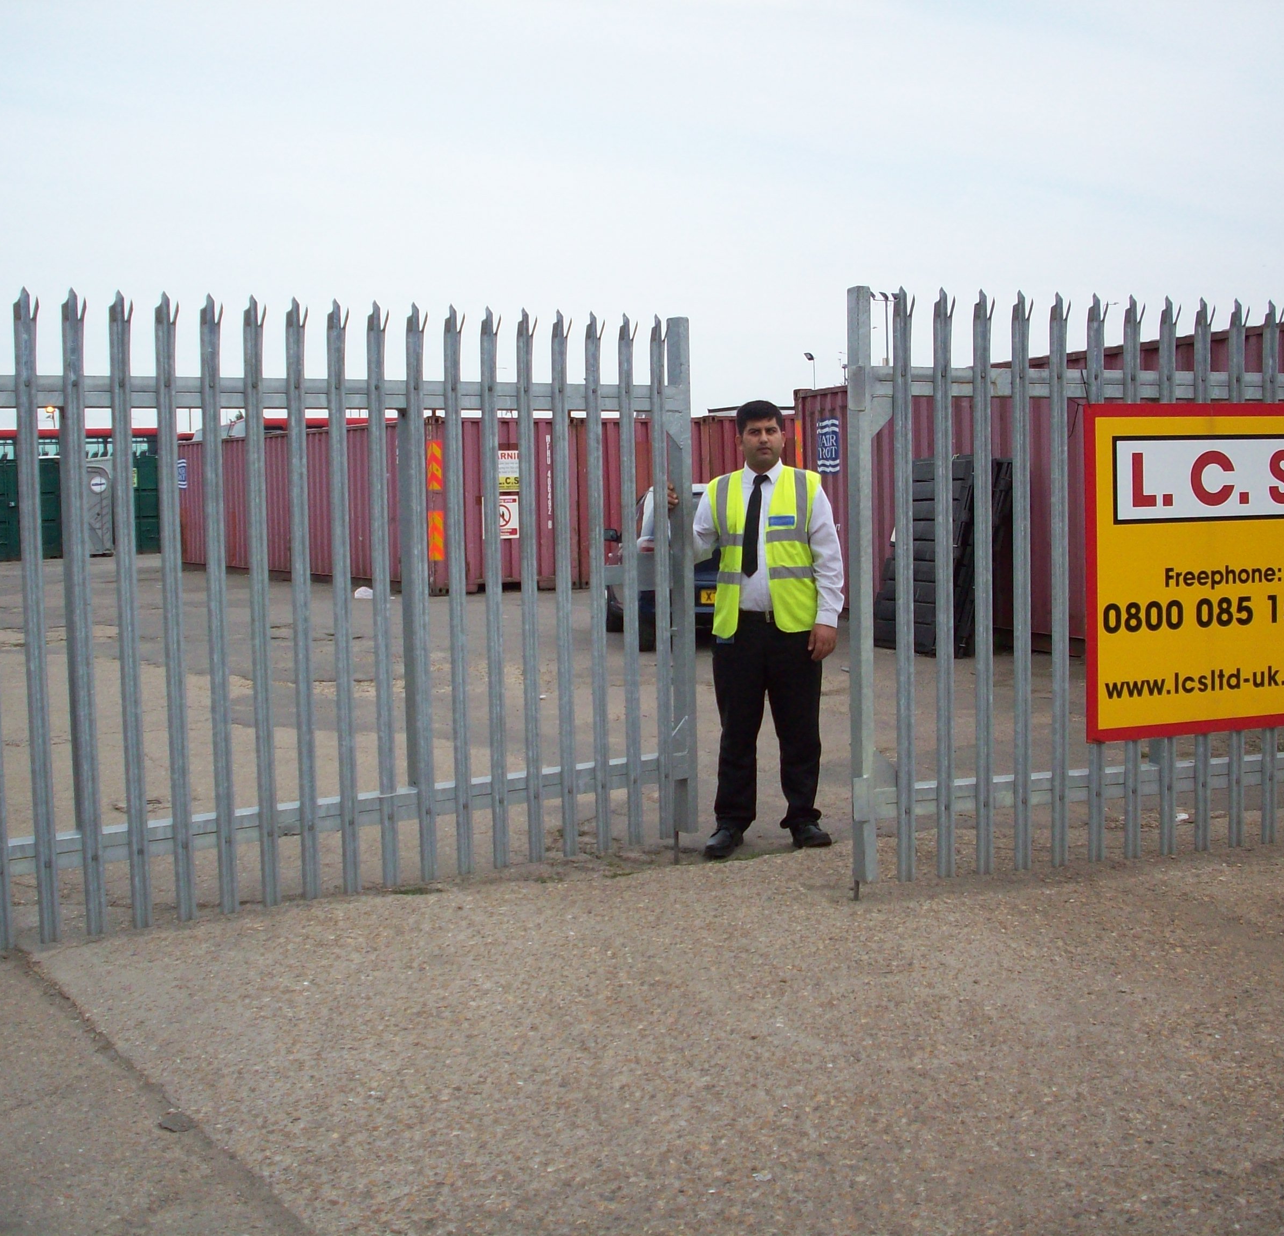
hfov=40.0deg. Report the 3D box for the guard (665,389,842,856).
[{"bbox_3d":[0.440,0.025,6.790,0.680,1.730,0.450,-1,4,8],"label":"guard"}]

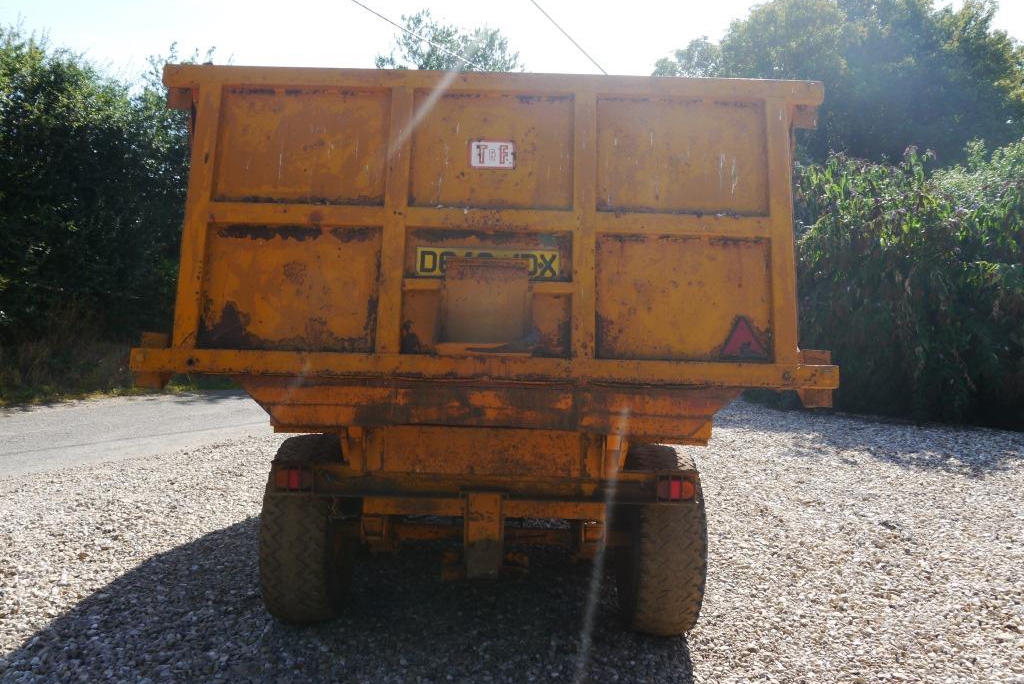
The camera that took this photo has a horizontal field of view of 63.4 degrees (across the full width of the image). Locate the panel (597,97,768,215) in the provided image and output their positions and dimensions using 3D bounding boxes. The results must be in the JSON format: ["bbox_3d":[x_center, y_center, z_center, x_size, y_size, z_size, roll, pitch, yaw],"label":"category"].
[{"bbox_3d":[0.637,-0.698,3.090,0.631,0.463,0.040,2,-10,0],"label":"panel"}]

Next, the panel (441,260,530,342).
[{"bbox_3d":[-0.090,-0.143,2.930,0.310,0.300,0.080,2,-2,0],"label":"panel"}]

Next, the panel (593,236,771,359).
[{"bbox_3d":[0.622,-0.160,2.994,0.631,0.466,0.040,2,-10,0],"label":"panel"}]

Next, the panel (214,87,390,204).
[{"bbox_3d":[-0.782,-0.736,3.095,0.636,0.463,0.040,2,-10,0],"label":"panel"}]

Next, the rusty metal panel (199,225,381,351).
[{"bbox_3d":[-0.798,-0.198,2.998,0.636,0.466,0.040,2,-10,0],"label":"rusty metal panel"}]

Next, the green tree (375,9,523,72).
[{"bbox_3d":[-1.500,-3.500,20.000,5.500,9.000,5.500,2,1,0],"label":"green tree"}]

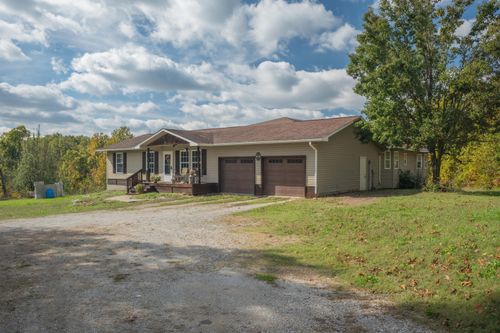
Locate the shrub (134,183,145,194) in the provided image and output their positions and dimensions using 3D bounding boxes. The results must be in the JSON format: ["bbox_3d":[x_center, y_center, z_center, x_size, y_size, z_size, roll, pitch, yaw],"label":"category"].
[{"bbox_3d":[-7.174,1.452,23.500,0.620,0.700,0.620,0,0,36],"label":"shrub"}]

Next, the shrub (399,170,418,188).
[{"bbox_3d":[11.701,0.973,26.600,1.350,1.320,1.350,0,0,36],"label":"shrub"}]

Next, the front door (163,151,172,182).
[{"bbox_3d":[-5.543,0.020,24.386,0.940,2.020,0.120,0,0,36],"label":"front door"}]

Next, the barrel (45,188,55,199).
[{"bbox_3d":[-12.355,1.668,22.300,0.580,0.620,0.580,0,0,0],"label":"barrel"}]

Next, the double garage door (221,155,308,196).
[{"bbox_3d":[0.491,0.547,20.032,5.880,2.180,0.160,0,0,36],"label":"double garage door"}]

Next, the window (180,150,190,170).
[{"bbox_3d":[-4.183,-0.292,23.391,0.920,1.420,0.120,0,0,36],"label":"window"}]

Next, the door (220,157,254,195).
[{"bbox_3d":[-0.806,0.546,20.981,2.600,2.150,0.140,0,0,36],"label":"door"}]

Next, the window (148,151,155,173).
[{"bbox_3d":[-7.001,-0.296,25.453,0.900,1.480,0.120,0,0,36],"label":"window"}]

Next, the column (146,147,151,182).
[{"bbox_3d":[-6.700,-0.066,23.900,0.150,2.250,0.150,0,0,36],"label":"column"}]

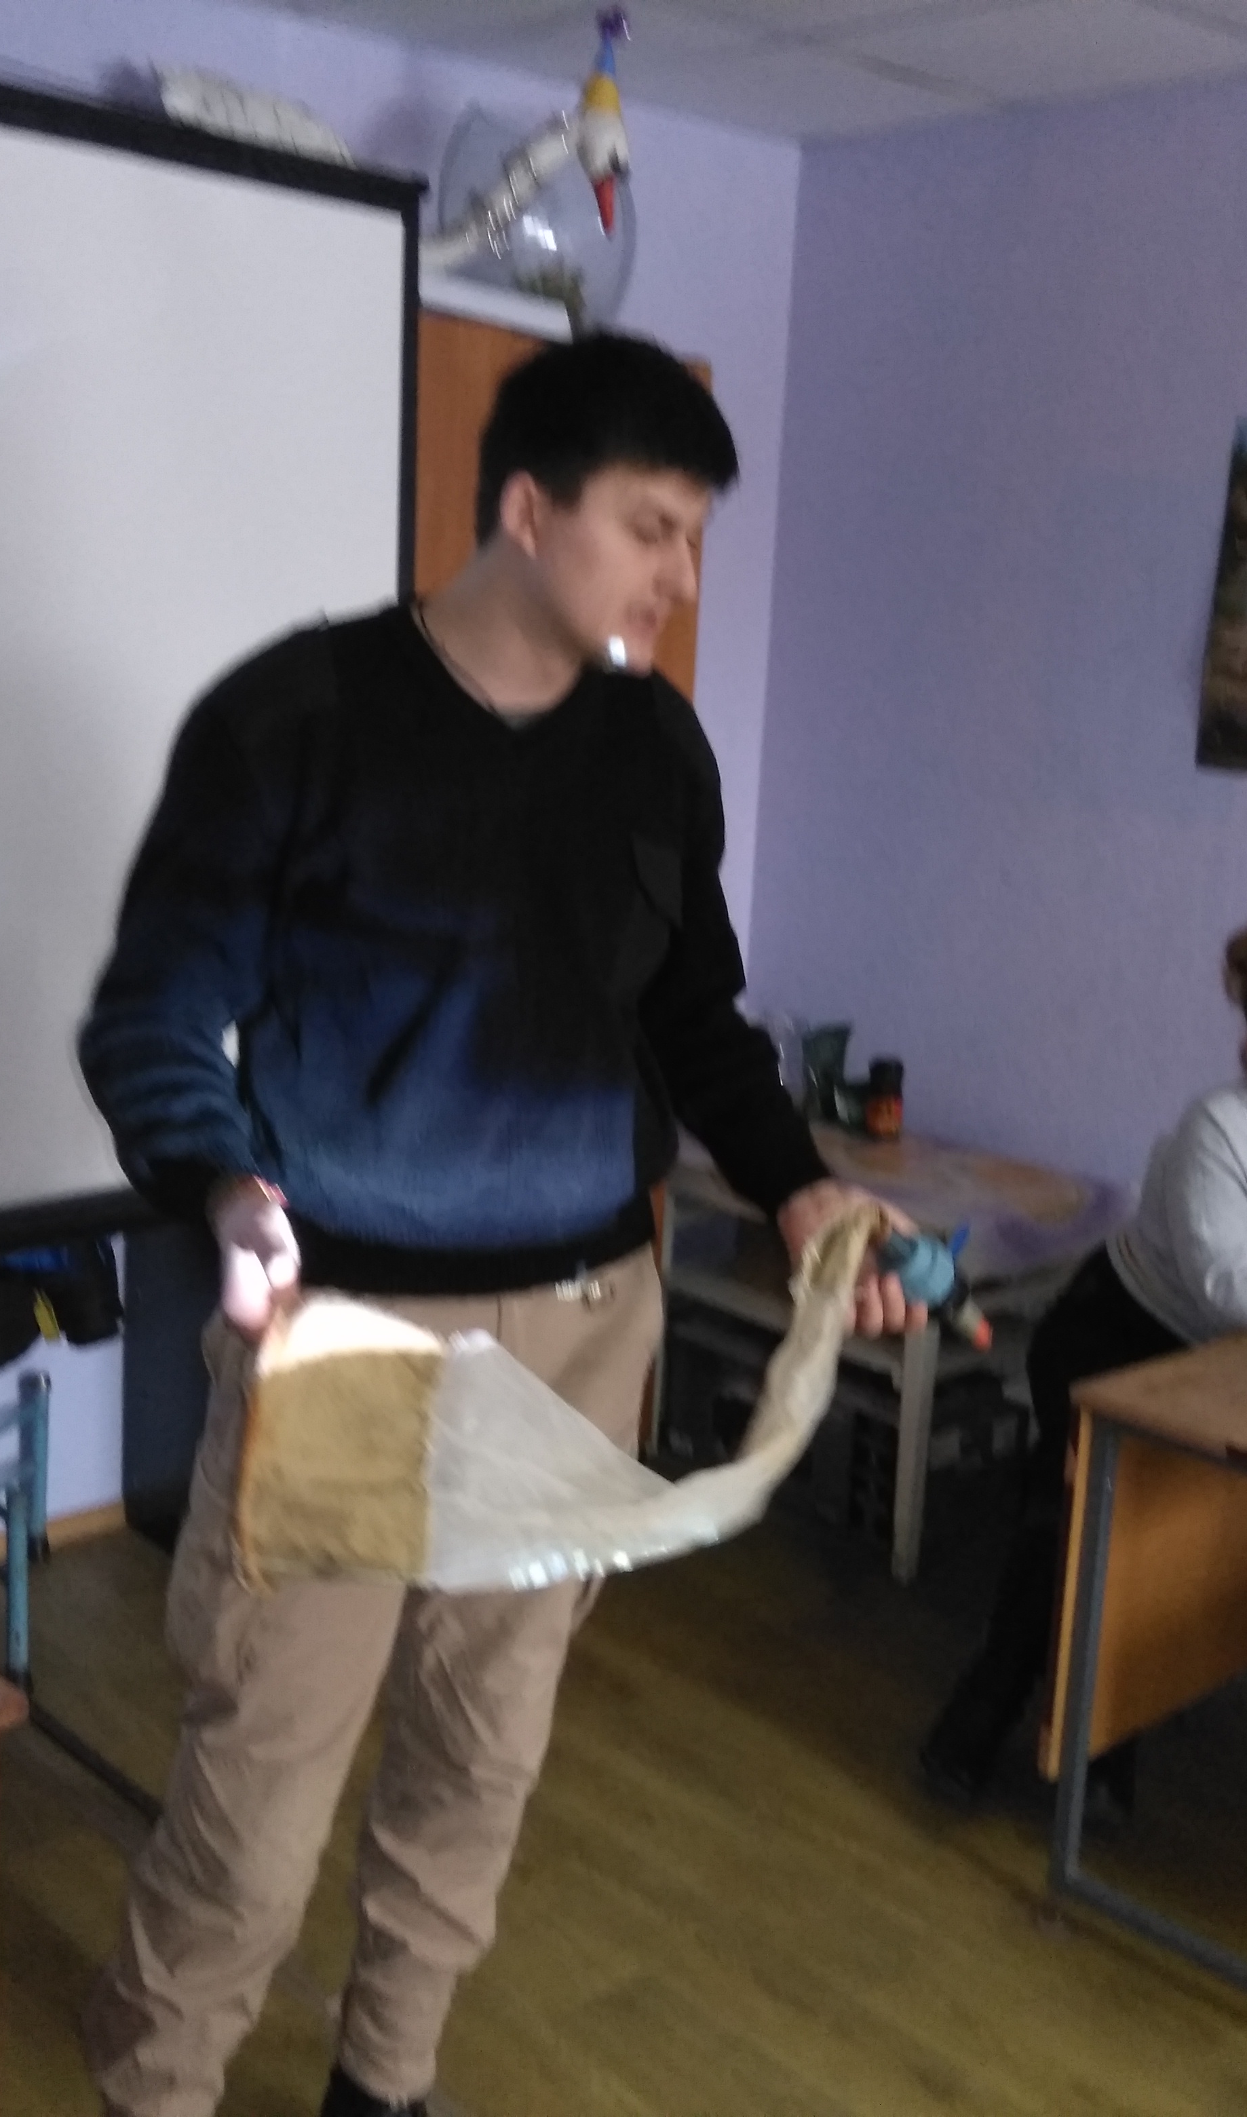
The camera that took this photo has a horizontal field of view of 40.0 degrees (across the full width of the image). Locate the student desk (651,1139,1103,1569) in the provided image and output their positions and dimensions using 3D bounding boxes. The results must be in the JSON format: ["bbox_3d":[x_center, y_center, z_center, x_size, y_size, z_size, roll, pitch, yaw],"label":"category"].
[{"bbox_3d":[0.500,0.540,3.400,0.640,0.610,0.660,13,17,37],"label":"student desk"}]

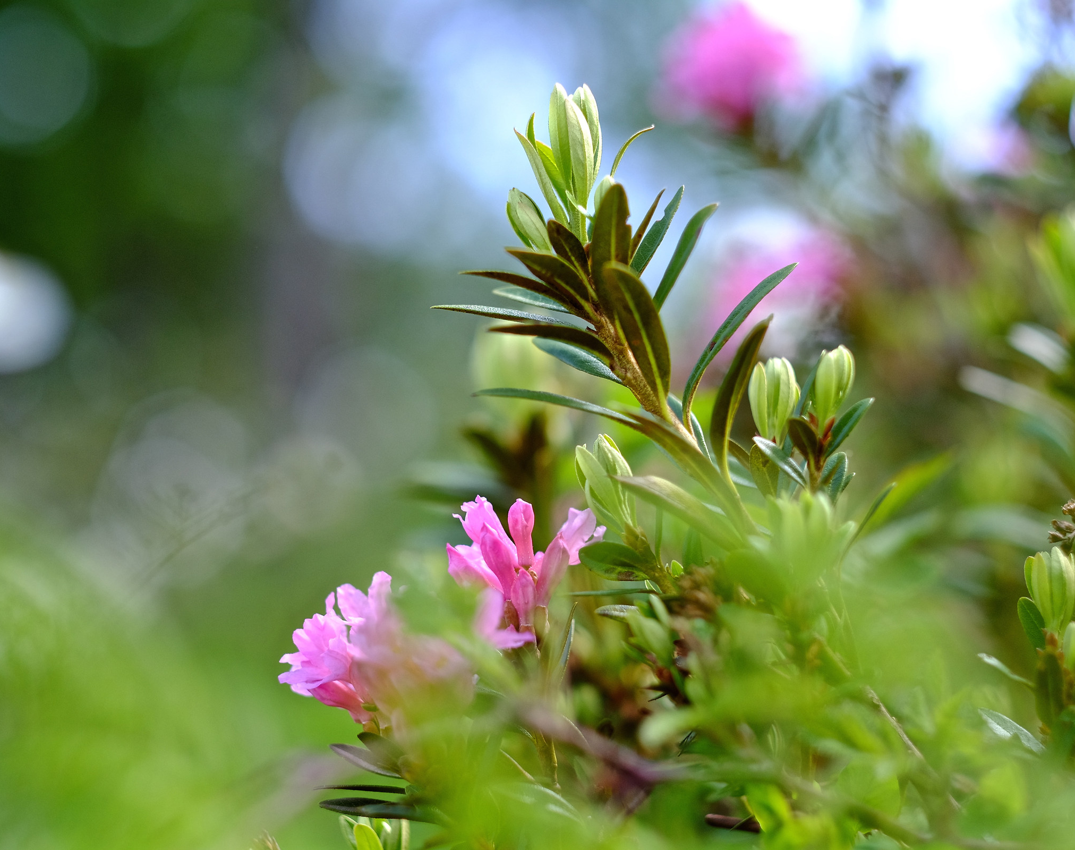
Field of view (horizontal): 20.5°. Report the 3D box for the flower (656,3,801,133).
[{"bbox_3d":[0.055,-0.101,0.840,0.037,0.034,0.036,0,4,0],"label":"flower"}]

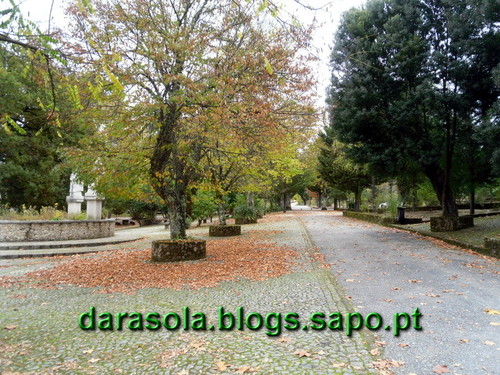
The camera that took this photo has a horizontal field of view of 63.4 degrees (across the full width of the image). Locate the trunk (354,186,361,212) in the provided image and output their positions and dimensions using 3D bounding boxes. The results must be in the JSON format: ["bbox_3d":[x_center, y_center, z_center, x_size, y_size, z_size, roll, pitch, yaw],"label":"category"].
[{"bbox_3d":[11.298,1.261,42.500,0.560,2.750,0.560,0,-2,5],"label":"trunk"}]

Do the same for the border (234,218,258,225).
[{"bbox_3d":[-0.250,2.444,28.900,1.580,0.420,1.550,0,-2,5],"label":"border"}]

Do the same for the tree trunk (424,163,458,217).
[{"bbox_3d":[9.234,0.121,19.500,1.400,2.600,1.000,-1,-2,25],"label":"tree trunk"}]

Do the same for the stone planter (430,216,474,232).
[{"bbox_3d":[9.740,1.736,19.500,1.800,0.620,1.600,-1,-2,26],"label":"stone planter"}]

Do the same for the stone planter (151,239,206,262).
[{"bbox_3d":[-1.963,1.702,11.100,1.480,0.520,1.450,0,-2,0],"label":"stone planter"}]

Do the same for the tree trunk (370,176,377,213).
[{"bbox_3d":[14.082,0.796,46.000,0.550,4.000,0.550,0,-2,5],"label":"tree trunk"}]

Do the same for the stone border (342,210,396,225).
[{"bbox_3d":[10.026,2.568,35.866,1.000,0.480,17.500,0,-2,5],"label":"stone border"}]

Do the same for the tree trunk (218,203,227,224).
[{"bbox_3d":[-1.265,1.205,18.600,0.370,1.020,0.340,0,-2,0],"label":"tree trunk"}]

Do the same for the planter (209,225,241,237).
[{"bbox_3d":[-1.145,1.978,18.600,1.470,0.480,1.450,0,-2,0],"label":"planter"}]

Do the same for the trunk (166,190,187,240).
[{"bbox_3d":[-2.004,0.763,11.100,0.530,1.380,0.480,0,-2,0],"label":"trunk"}]

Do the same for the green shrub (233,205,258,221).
[{"bbox_3d":[-0.280,1.669,27.000,1.700,1.050,1.550,0,-2,0],"label":"green shrub"}]

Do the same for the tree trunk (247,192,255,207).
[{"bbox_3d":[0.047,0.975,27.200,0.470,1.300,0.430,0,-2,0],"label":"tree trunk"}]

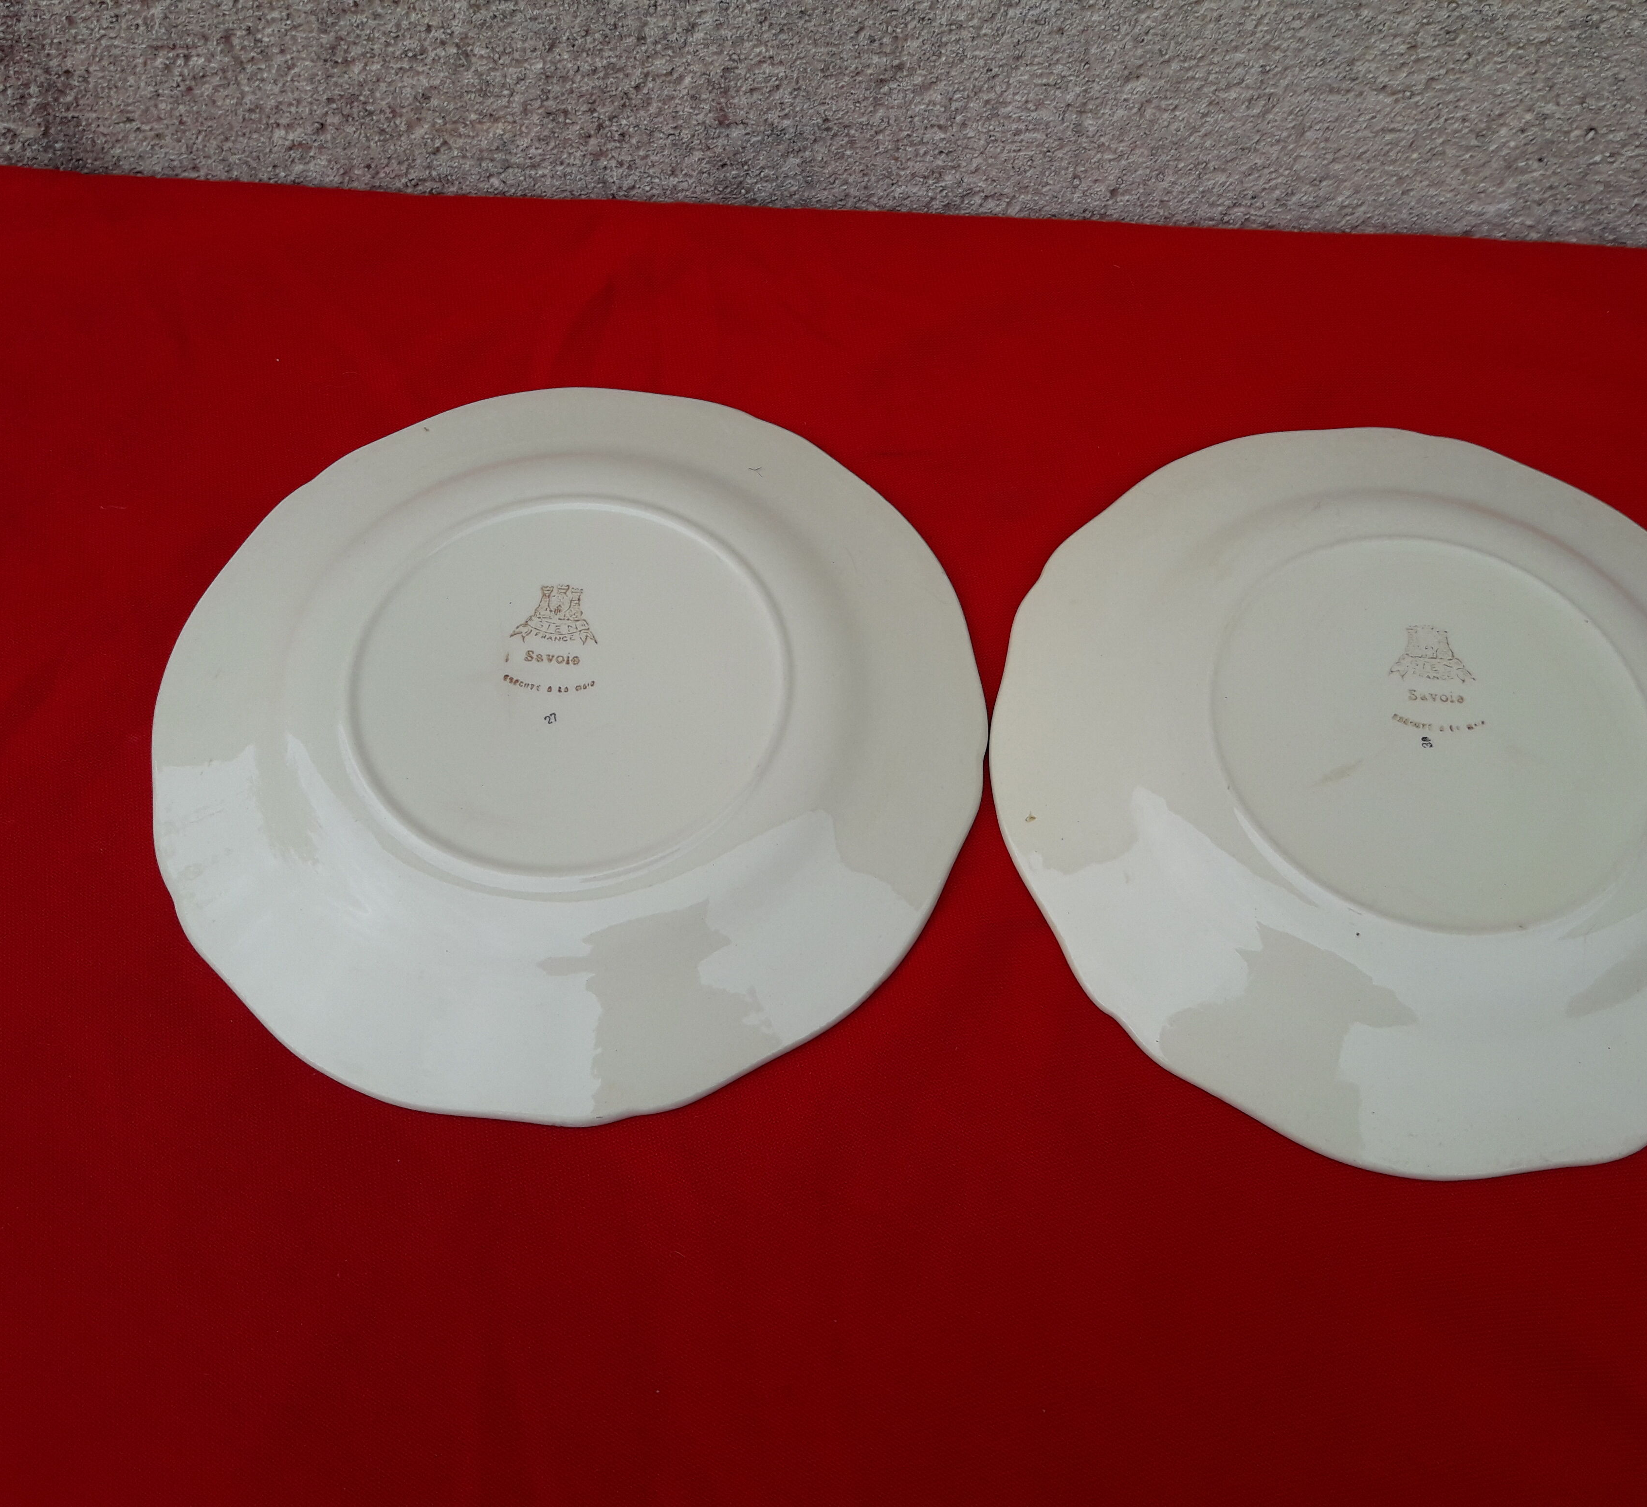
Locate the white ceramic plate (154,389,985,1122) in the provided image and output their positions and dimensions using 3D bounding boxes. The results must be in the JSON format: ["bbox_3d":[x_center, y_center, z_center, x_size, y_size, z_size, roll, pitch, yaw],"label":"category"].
[{"bbox_3d":[-0.076,-0.018,0.481,0.251,0.025,0.251,1,63,-1],"label":"white ceramic plate"}]

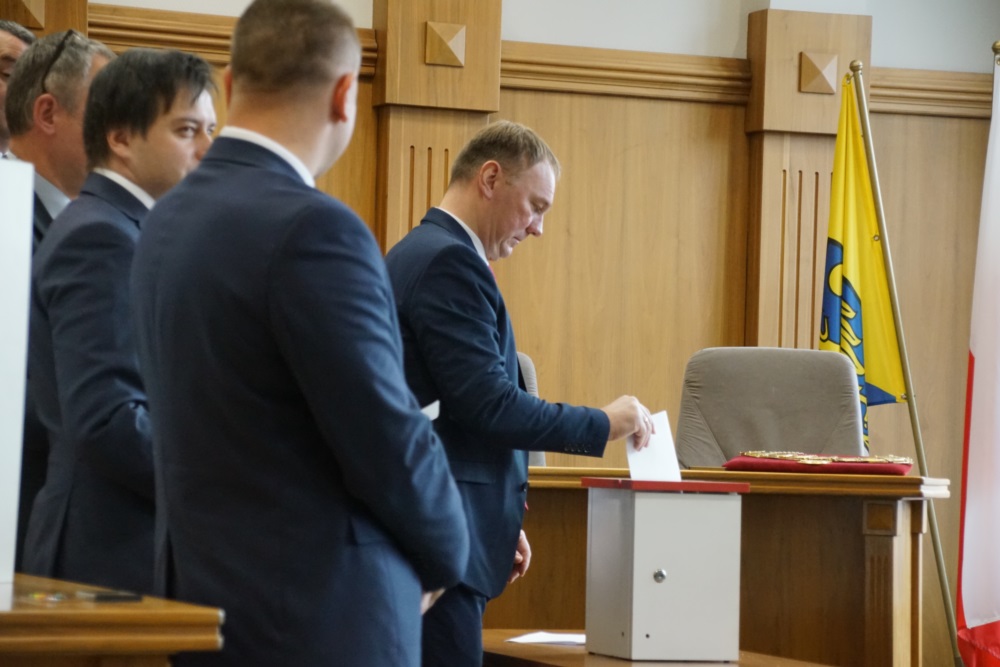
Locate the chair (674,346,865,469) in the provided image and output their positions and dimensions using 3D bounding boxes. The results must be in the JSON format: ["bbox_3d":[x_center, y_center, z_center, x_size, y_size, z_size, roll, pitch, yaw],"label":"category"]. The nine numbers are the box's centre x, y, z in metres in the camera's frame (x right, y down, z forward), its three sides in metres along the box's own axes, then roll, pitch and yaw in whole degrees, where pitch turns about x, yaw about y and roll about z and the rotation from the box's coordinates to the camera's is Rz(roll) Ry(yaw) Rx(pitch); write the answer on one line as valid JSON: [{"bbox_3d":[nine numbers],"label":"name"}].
[{"bbox_3d":[0.658,0.582,7.660,0.540,1.100,0.600,1,-2,4],"label":"chair"}]

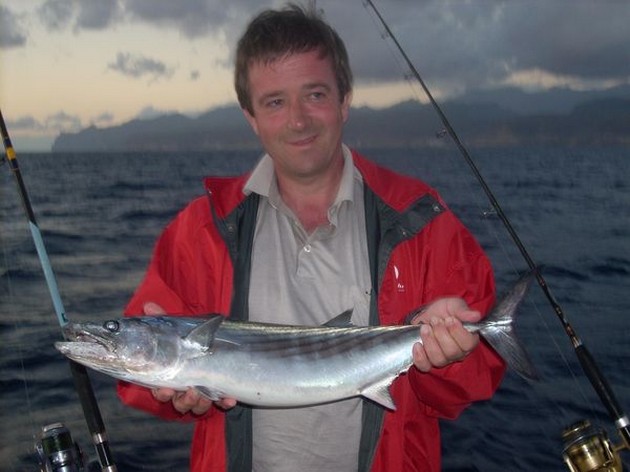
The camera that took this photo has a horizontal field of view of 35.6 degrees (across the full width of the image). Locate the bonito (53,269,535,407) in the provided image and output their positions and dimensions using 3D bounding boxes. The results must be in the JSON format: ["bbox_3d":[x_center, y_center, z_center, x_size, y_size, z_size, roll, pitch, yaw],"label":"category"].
[{"bbox_3d":[-0.013,0.130,1.190,0.593,0.167,0.085,-1,-11,-6],"label":"bonito"}]

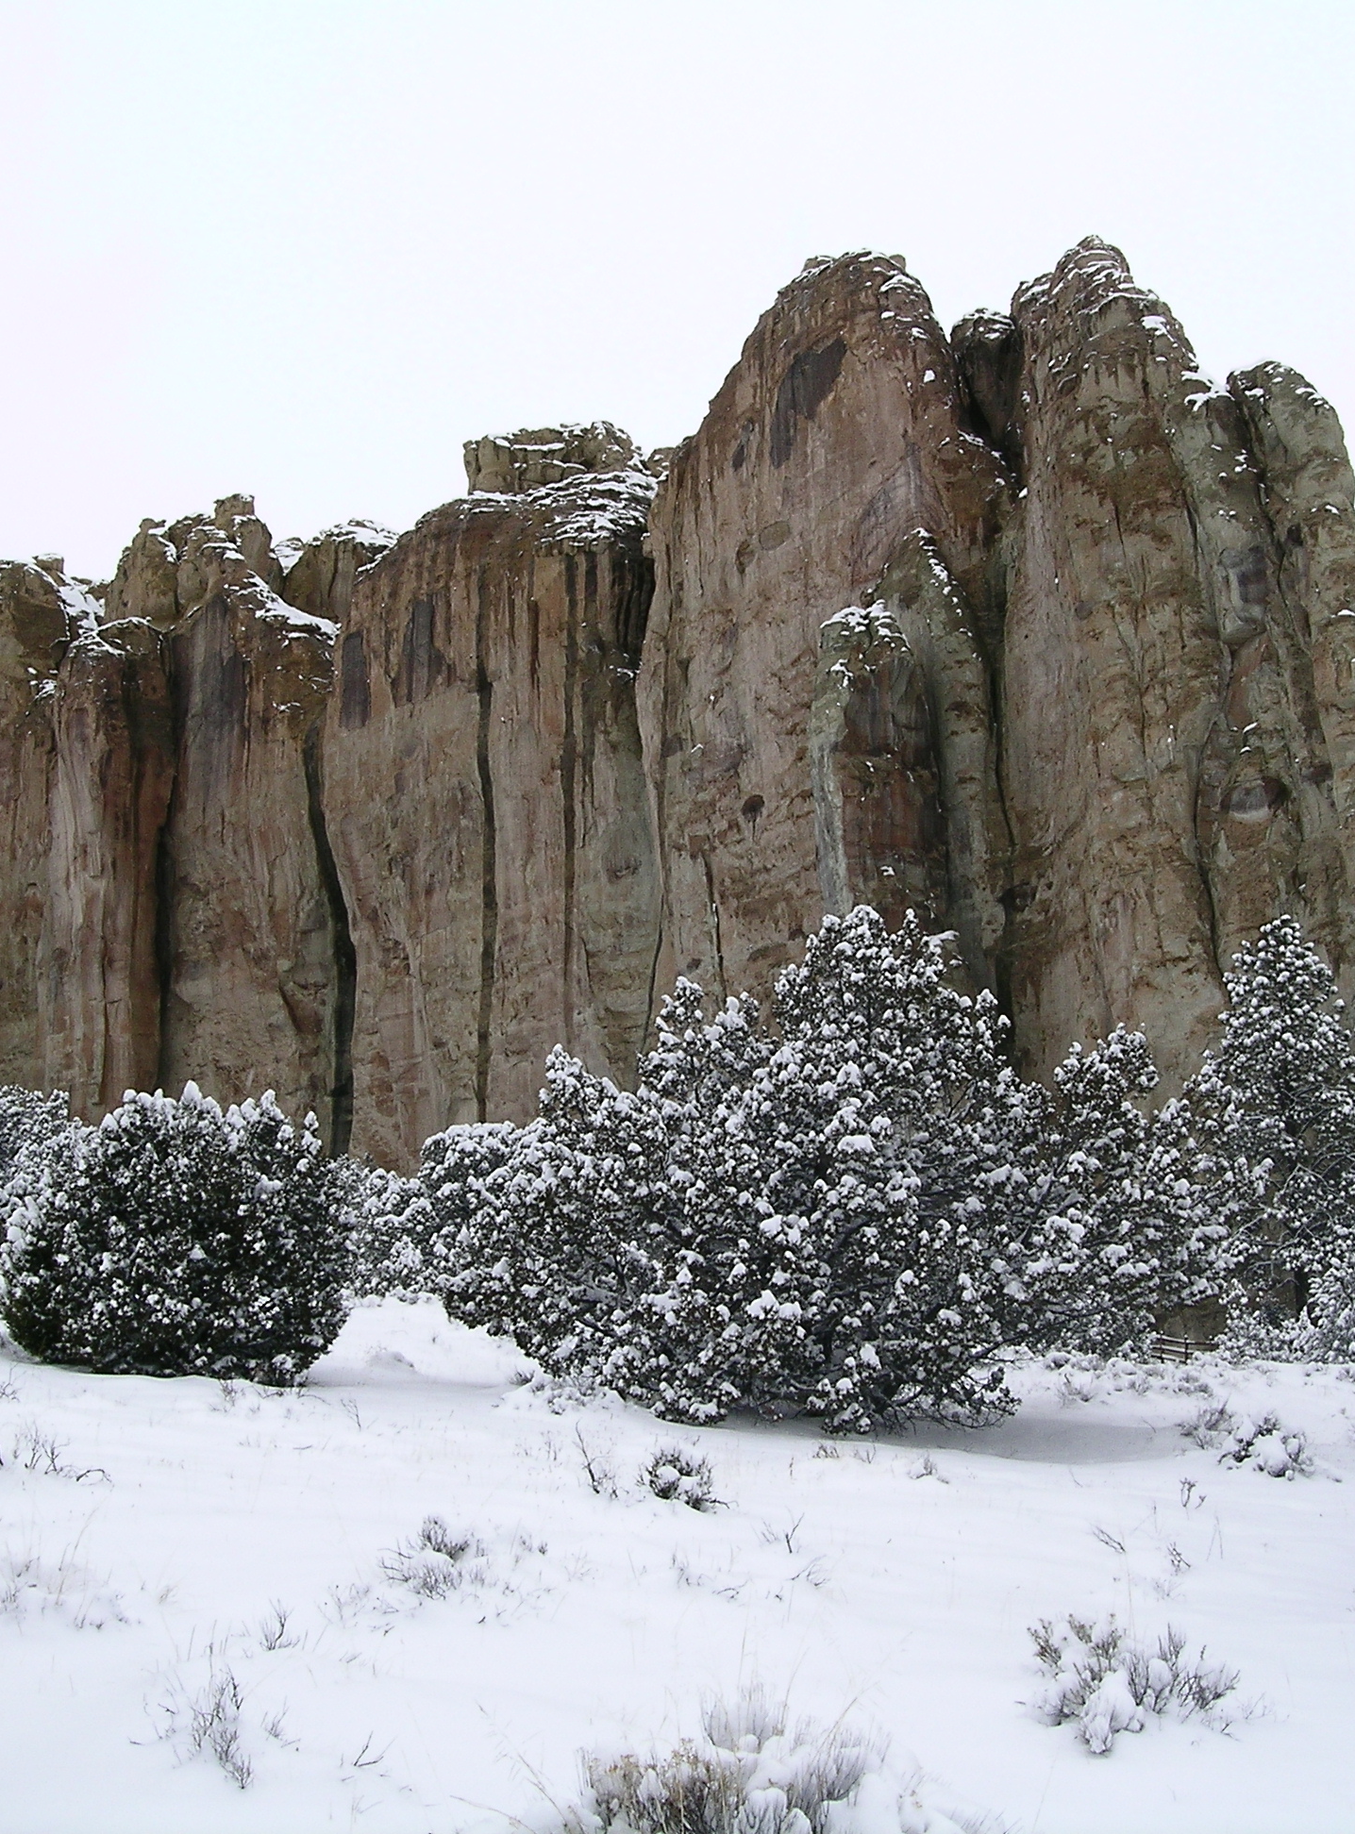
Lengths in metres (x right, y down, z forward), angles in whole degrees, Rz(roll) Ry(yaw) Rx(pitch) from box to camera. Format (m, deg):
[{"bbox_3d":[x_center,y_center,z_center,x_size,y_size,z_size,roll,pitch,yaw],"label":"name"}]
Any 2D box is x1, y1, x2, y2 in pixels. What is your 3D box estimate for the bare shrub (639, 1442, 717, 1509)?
[{"bbox_3d":[0.010,2.890,10.200,0.404,0.302,0.344,0,-8,0],"label":"bare shrub"}]

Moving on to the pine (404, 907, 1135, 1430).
[{"bbox_3d":[0.606,2.014,16.000,5.590,3.918,4.360,0,-8,0],"label":"pine"}]

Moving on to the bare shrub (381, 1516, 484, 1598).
[{"bbox_3d":[-1.017,2.651,8.200,0.426,0.298,0.362,0,-8,0],"label":"bare shrub"}]

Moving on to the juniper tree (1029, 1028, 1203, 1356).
[{"bbox_3d":[4.739,3.062,22.000,2.123,3.558,2.017,0,-8,0],"label":"juniper tree"}]

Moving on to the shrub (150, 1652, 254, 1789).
[{"bbox_3d":[-1.319,2.236,5.500,0.282,0.327,0.225,0,-8,0],"label":"shrub"}]

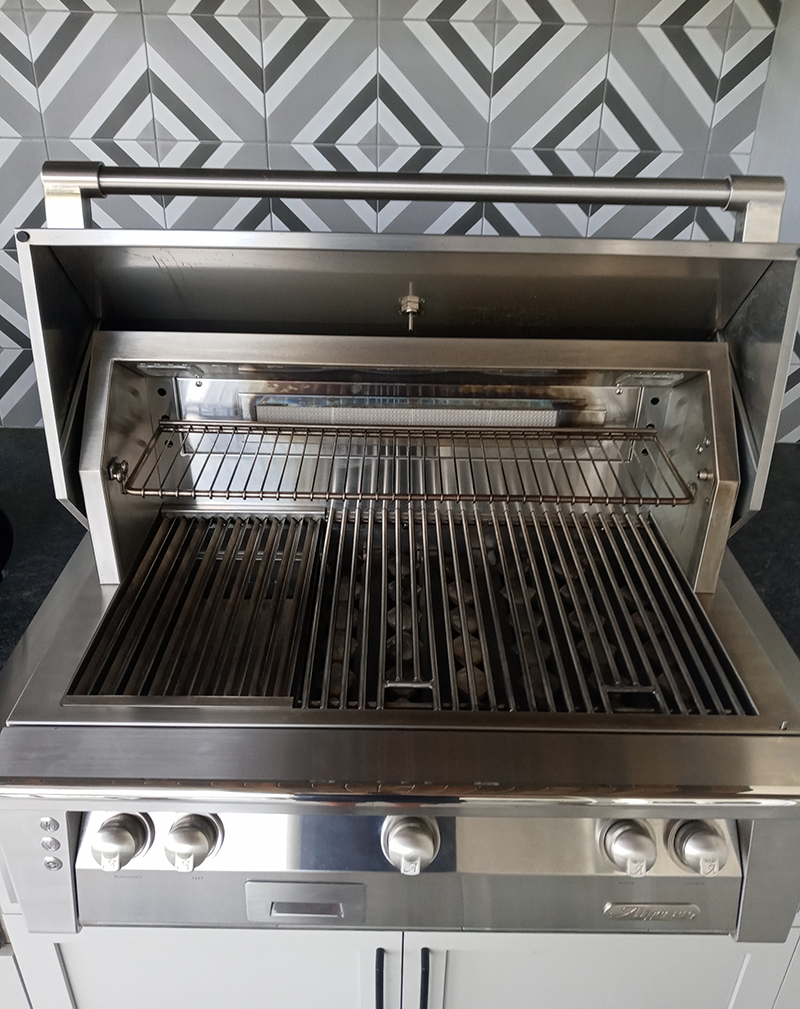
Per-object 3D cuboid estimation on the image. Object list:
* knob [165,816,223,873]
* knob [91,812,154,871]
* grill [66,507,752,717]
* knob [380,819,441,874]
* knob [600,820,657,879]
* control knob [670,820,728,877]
[{"bbox_3d":[-0.251,0.414,1.055,0.069,0.069,0.050,1,-8,-1],"label":"knob"},{"bbox_3d":[-0.339,0.413,1.054,0.069,0.069,0.050,1,-8,-1],"label":"knob"},{"bbox_3d":[0.010,0.147,1.319,0.871,0.030,0.506,1,30,-1],"label":"grill"},{"bbox_3d":[0.012,0.419,1.059,0.069,0.069,0.050,1,-8,-1],"label":"knob"},{"bbox_3d":[0.280,0.423,1.062,0.069,0.069,0.050,1,-8,-1],"label":"knob"},{"bbox_3d":[0.368,0.424,1.063,0.069,0.069,0.050,1,-8,-1],"label":"control knob"}]

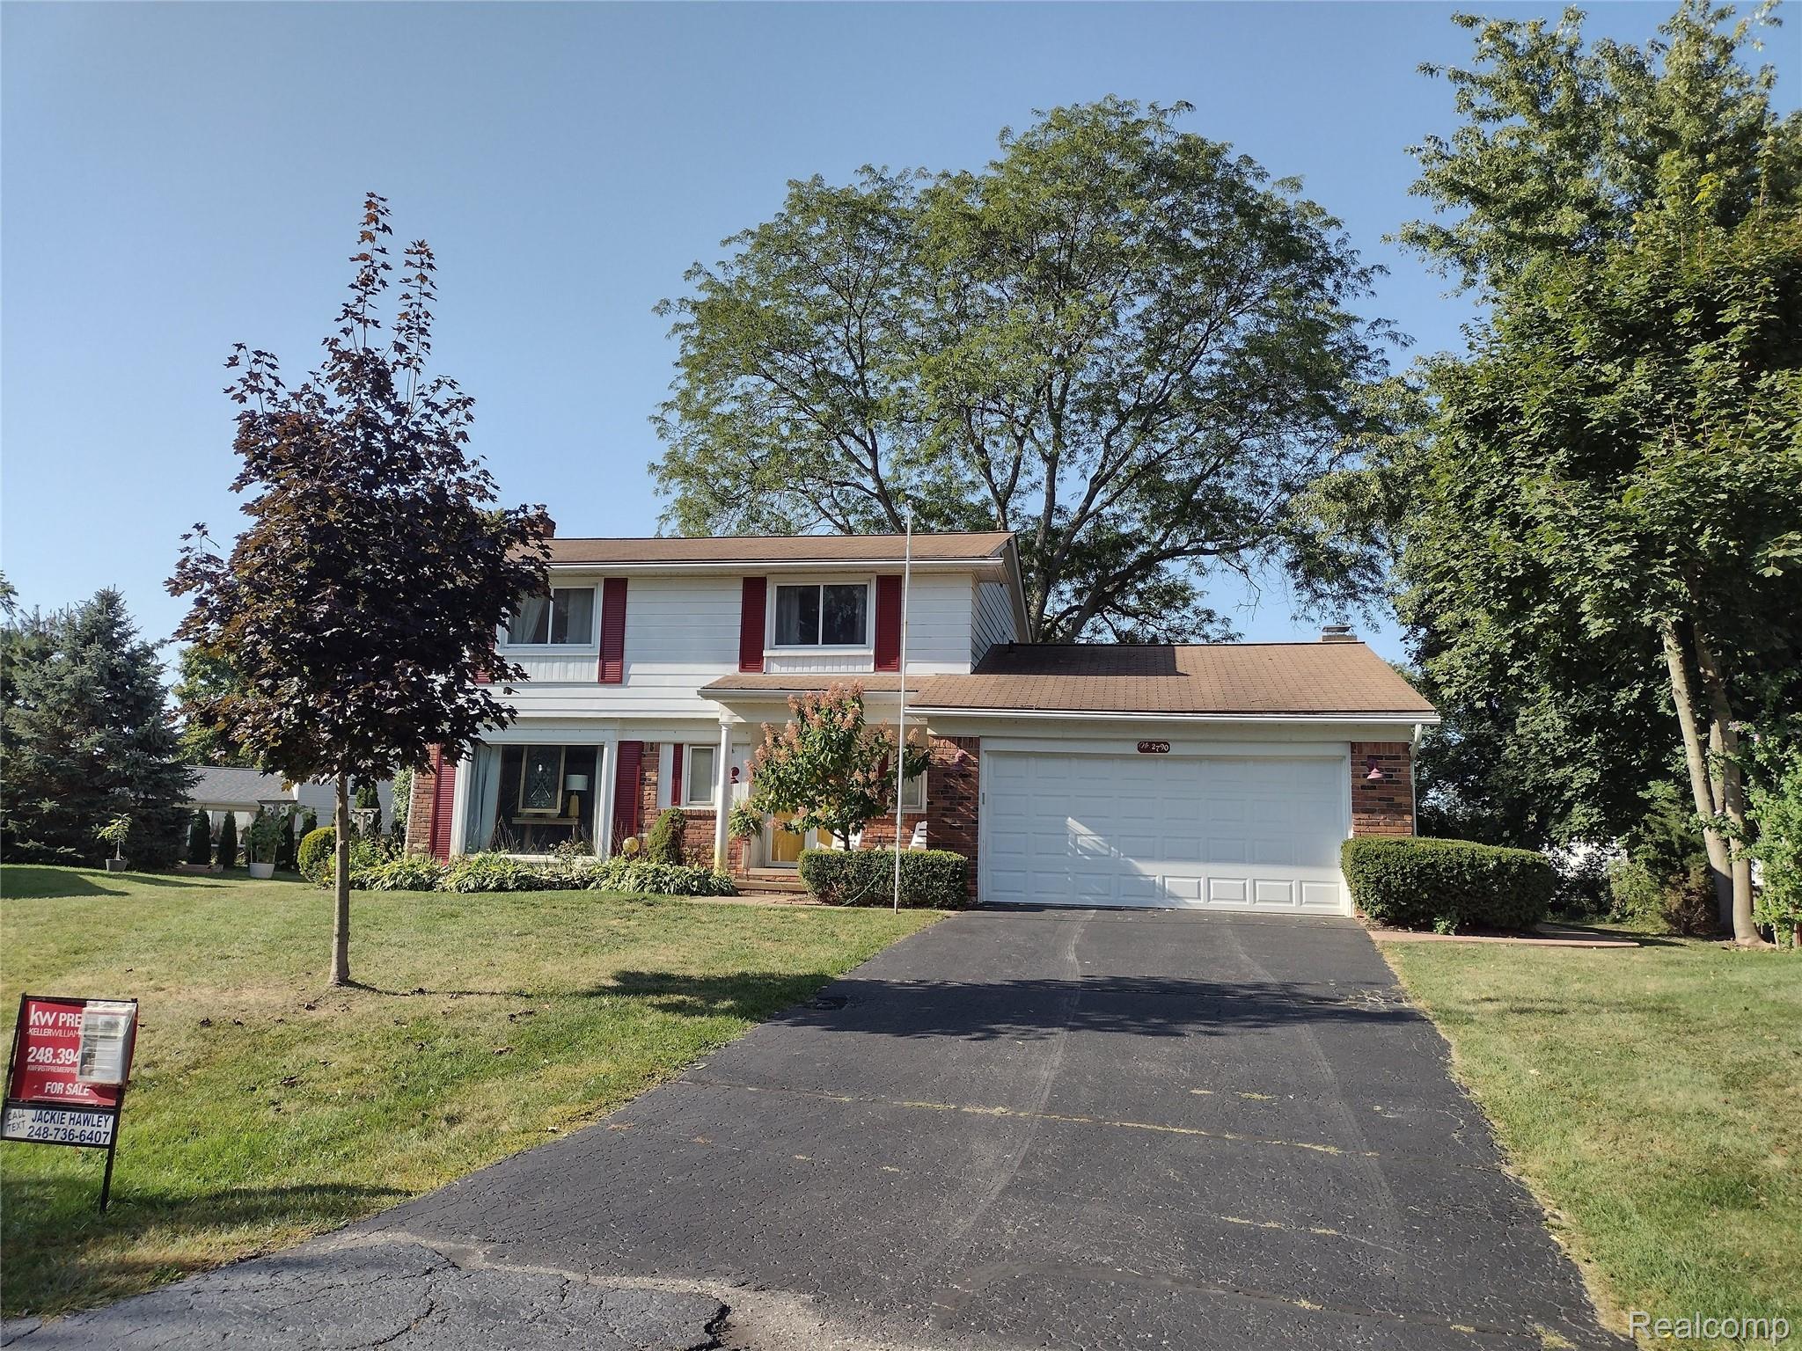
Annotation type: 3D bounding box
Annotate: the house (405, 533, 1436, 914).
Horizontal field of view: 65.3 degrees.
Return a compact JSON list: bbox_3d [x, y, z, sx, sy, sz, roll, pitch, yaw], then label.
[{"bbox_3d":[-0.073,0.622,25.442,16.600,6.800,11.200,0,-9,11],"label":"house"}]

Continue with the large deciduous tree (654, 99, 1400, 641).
[{"bbox_3d":[2.971,-4.884,36.001,17.822,20.659,17.822,0,-9,11],"label":"large deciduous tree"}]

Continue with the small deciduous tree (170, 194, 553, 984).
[{"bbox_3d":[-4.692,-0.887,12.353,3.189,7.034,3.189,0,-9,11],"label":"small deciduous tree"}]

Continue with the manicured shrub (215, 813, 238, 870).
[{"bbox_3d":[-18.951,4.668,39.500,0.619,1.622,0.619,0,-9,11],"label":"manicured shrub"}]

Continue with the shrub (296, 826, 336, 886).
[{"bbox_3d":[-9.394,2.950,23.100,0.958,0.972,0.958,0,-9,11],"label":"shrub"}]

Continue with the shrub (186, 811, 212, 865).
[{"bbox_3d":[-19.742,4.599,39.500,0.692,1.563,0.692,0,-9,11],"label":"shrub"}]

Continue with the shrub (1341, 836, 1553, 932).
[{"bbox_3d":[6.934,2.645,17.892,2.528,1.106,1.250,0,-9,11],"label":"shrub"}]

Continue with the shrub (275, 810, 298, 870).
[{"bbox_3d":[-17.269,4.629,39.500,0.611,1.701,0.611,0,-9,11],"label":"shrub"}]

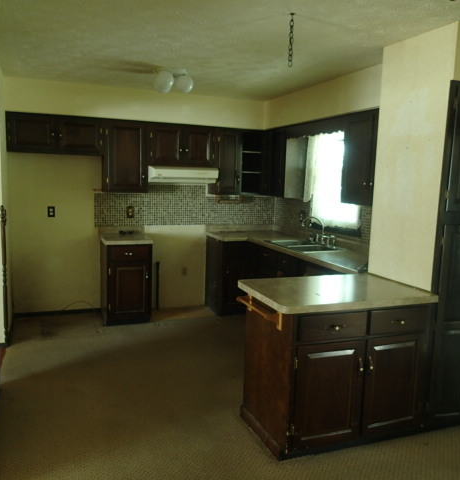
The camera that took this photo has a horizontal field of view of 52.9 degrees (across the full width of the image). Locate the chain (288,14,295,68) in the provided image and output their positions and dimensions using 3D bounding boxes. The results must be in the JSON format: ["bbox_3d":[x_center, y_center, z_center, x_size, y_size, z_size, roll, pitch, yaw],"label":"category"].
[{"bbox_3d":[0.342,-1.114,2.581,0.026,0.286,0.026,2,7,0],"label":"chain"}]

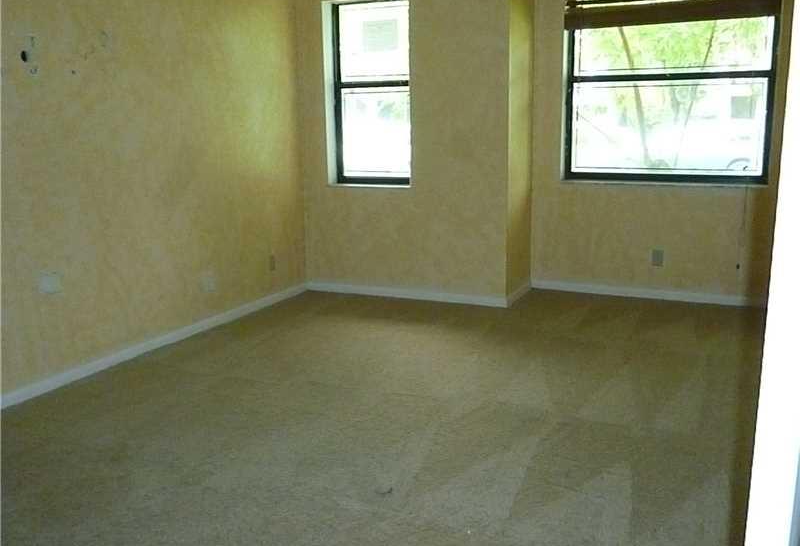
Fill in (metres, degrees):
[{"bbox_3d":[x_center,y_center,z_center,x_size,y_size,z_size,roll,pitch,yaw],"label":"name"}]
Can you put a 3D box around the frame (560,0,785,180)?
[{"bbox_3d":[1.865,-1.288,5.176,1.372,1.295,0.077,5,13,25],"label":"frame"}]

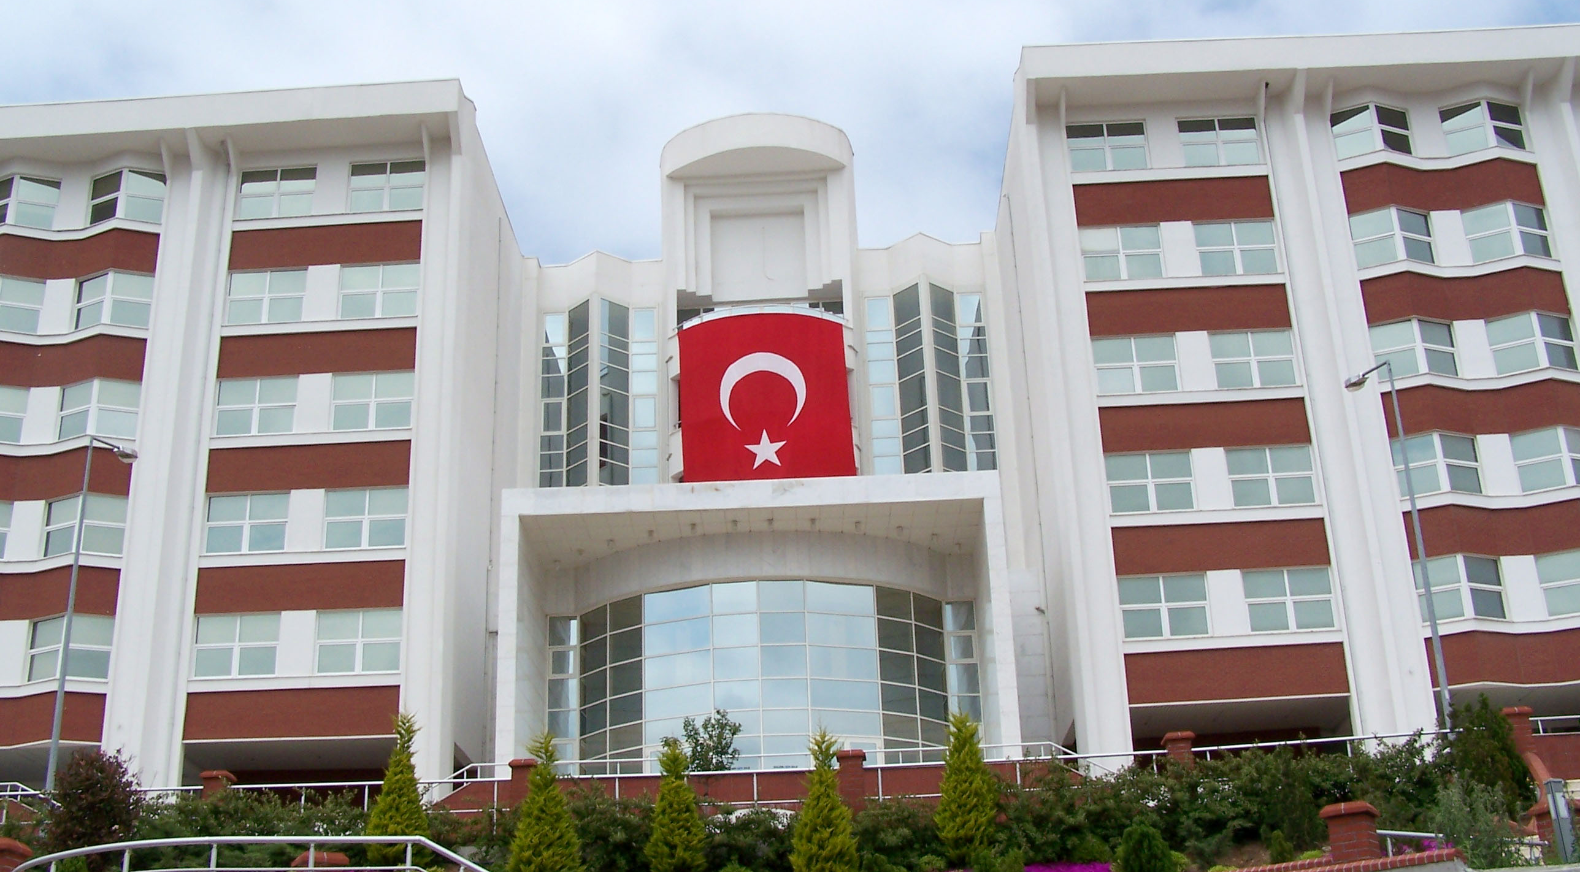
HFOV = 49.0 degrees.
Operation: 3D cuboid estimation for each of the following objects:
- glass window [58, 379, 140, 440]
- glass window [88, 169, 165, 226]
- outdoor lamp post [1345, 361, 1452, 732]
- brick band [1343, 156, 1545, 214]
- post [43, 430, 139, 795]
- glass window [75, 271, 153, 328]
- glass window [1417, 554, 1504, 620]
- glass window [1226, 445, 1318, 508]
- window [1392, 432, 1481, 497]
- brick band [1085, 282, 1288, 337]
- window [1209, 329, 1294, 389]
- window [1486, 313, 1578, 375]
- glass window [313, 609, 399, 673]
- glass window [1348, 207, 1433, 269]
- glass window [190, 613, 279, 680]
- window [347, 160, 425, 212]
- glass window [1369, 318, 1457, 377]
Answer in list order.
[{"bbox_3d":[-19.604,-0.751,49.144,2.240,1.687,0.500,-2,-22,1],"label":"glass window"},{"bbox_3d":[-19.299,-6.939,50.360,2.210,1.692,0.646,-3,-22,1],"label":"glass window"},{"bbox_3d":[9.343,2.109,26.459,0.320,6.818,1.356,3,-22,-13],"label":"outdoor lamp post"},{"bbox_3d":[17.775,-6.779,47.050,5.358,1.266,0.602,-2,-22,1],"label":"brick band"},{"bbox_3d":[-11.072,3.283,27.484,0.320,6.832,1.356,-7,-22,13],"label":"post"},{"bbox_3d":[-18.668,-3.754,47.663,2.106,1.582,0.544,-2,-22,1],"label":"glass window"},{"bbox_3d":[16.635,3.690,42.987,2.106,1.582,0.544,-2,-22,1],"label":"glass window"},{"bbox_3d":[12.310,1.035,44.429,2.116,1.631,0.126,-2,-22,1],"label":"glass window"},{"bbox_3d":[16.756,0.725,44.777,2.028,1.520,0.536,-3,-22,2],"label":"window"},{"bbox_3d":[10.935,-3.414,47.621,5.510,1.300,0.200,-3,-22,1],"label":"brick band"},{"bbox_3d":[12.426,-2.077,46.592,2.125,1.632,0.150,-3,-22,2],"label":"window"},{"bbox_3d":[20.075,-2.450,46.680,2.329,1.692,0.680,-3,-22,1],"label":"window"},{"bbox_3d":[-10.959,5.204,44.125,2.116,1.631,0.126,-2,-22,1],"label":"glass window"},{"bbox_3d":[16.485,-5.443,47.417,2.038,1.560,0.536,-3,-22,2],"label":"glass window"},{"bbox_3d":[-14.904,5.673,46.838,2.276,1.716,0.120,-2,-22,1],"label":"glass window"},{"bbox_3d":[-11.715,-7.164,50.515,2.176,1.692,0.150,-3,-22,1],"label":"window"},{"bbox_3d":[16.993,-2.302,46.759,2.244,1.692,0.646,-3,-22,1],"label":"glass window"}]

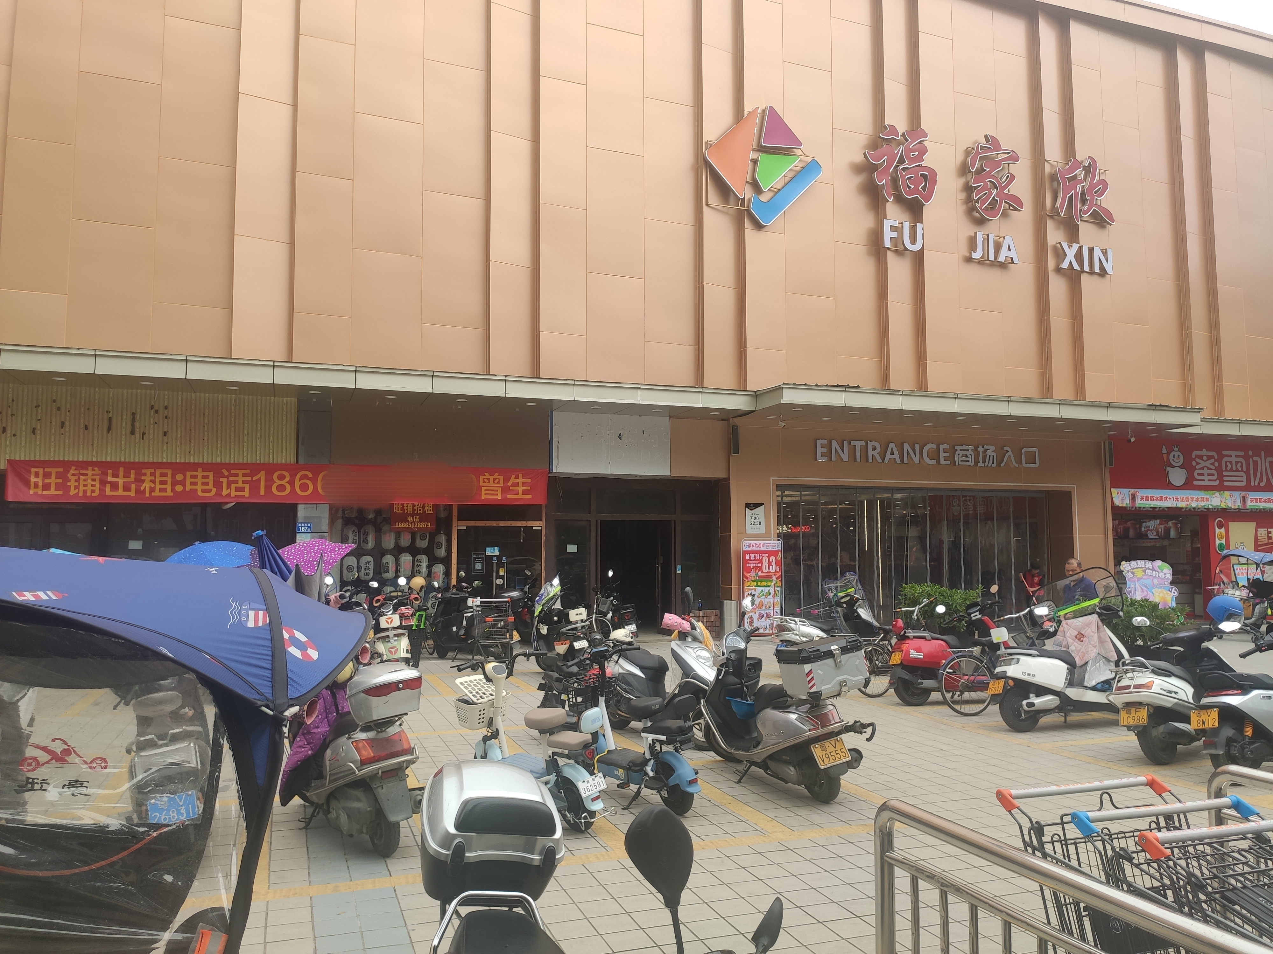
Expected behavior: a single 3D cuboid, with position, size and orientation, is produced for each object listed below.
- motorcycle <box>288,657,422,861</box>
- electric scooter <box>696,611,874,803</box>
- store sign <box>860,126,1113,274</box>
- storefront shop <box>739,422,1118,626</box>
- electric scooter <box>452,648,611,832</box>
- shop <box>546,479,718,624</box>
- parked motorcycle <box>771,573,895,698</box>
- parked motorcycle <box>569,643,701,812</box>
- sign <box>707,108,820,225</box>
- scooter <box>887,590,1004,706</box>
[{"bbox_3d":[-1.701,1.555,5.830,0.720,1.150,1.820,2,-5,-25],"label":"motorcycle"},{"bbox_3d":[0.962,1.580,6.936,0.750,1.250,1.850,2,-5,-22],"label":"electric scooter"},{"bbox_3d":[7.801,-6.050,20.962,6.683,2.824,0.300,1,-5,-20],"label":"store sign"},{"bbox_3d":[6.047,1.100,20.468,9.421,4.220,1.000,1,-5,-20],"label":"storefront shop"},{"bbox_3d":[-0.638,1.634,6.123,0.660,1.030,1.500,3,-5,-33],"label":"electric scooter"},{"bbox_3d":[-0.192,1.580,18.480,3.445,3.000,1.000,1,-5,-20],"label":"shop"},{"bbox_3d":[2.450,1.890,11.750,1.800,1.350,0.720,1,-5,-21],"label":"parked motorcycle"},{"bbox_3d":[-0.024,1.649,6.473,0.640,1.050,1.480,3,-5,-35],"label":"parked motorcycle"},{"bbox_3d":[2.503,-6.146,19.041,2.595,2.482,0.300,1,-5,-20],"label":"sign"},{"bbox_3d":[3.589,1.883,10.513,1.780,1.170,0.700,1,-5,-19],"label":"scooter"}]

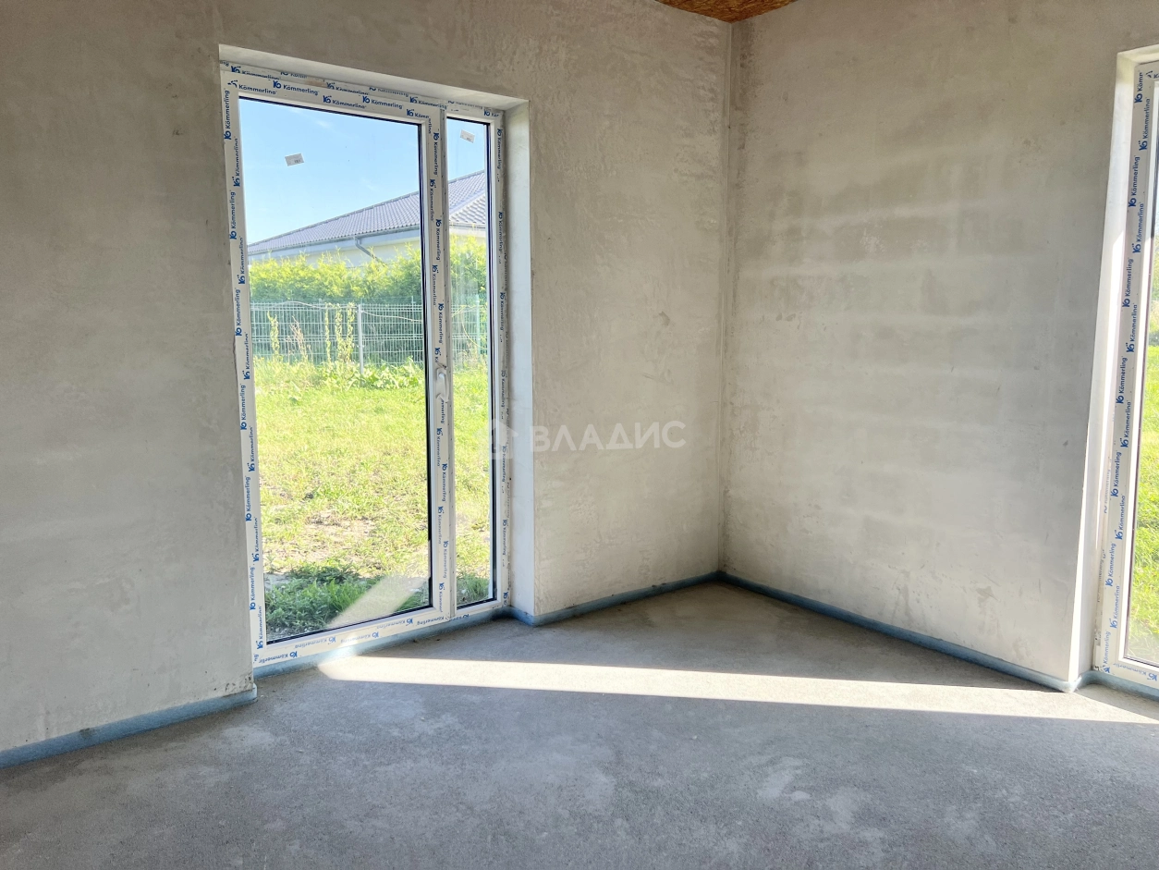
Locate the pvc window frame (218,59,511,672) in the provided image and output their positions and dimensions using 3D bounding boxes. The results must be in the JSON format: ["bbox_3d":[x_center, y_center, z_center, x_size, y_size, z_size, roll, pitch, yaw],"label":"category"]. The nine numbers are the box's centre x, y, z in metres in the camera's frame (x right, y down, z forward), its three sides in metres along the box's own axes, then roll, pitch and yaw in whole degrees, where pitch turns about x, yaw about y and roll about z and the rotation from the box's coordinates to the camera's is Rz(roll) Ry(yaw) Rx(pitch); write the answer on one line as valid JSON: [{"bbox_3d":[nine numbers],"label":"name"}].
[{"bbox_3d":[-0.805,-0.247,3.459,1.199,2.185,0.090,-6,9,-36],"label":"pvc window frame"}]

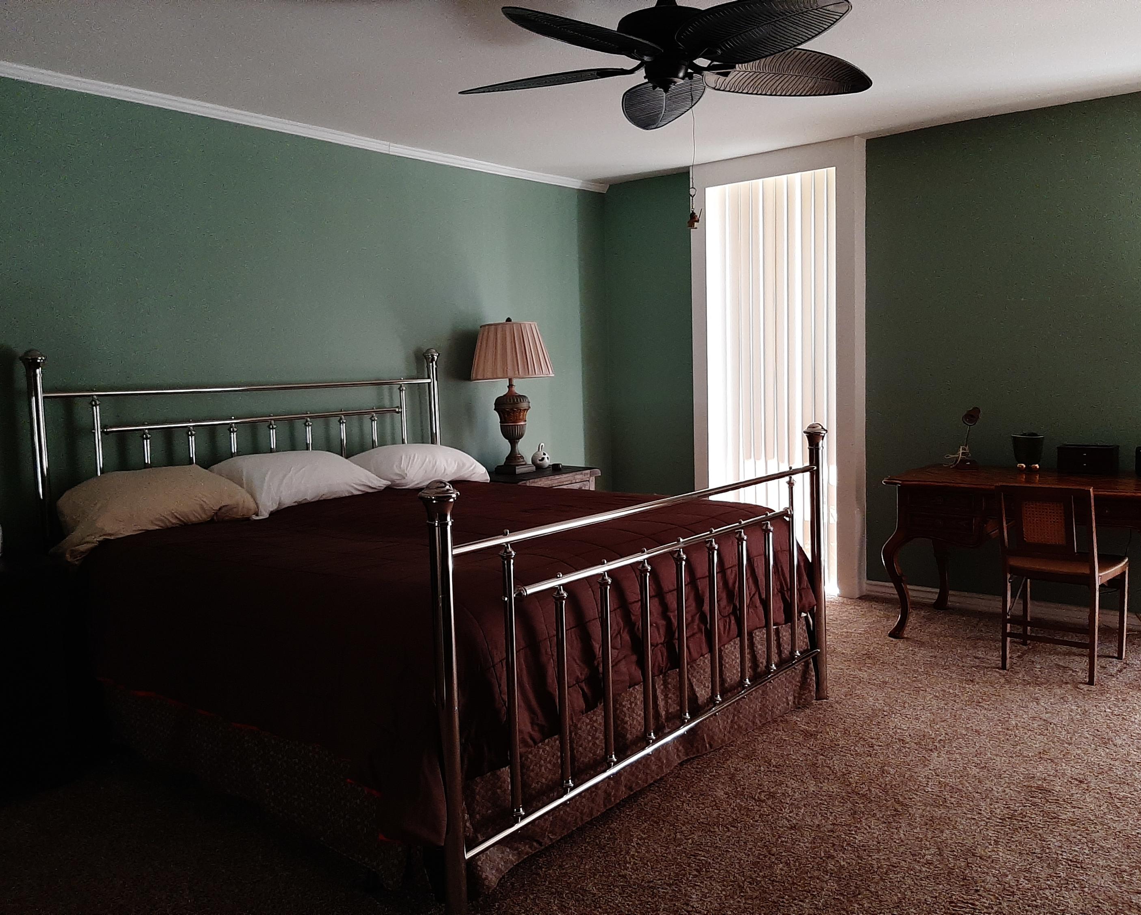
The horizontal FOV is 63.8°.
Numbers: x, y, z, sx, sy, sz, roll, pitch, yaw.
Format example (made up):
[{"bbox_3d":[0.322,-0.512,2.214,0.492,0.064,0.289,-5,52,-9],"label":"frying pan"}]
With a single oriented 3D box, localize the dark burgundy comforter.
[{"bbox_3d":[-0.481,0.475,3.526,2.090,0.500,1.960,4,8,40],"label":"dark burgundy comforter"}]

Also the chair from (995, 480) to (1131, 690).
[{"bbox_3d":[2.106,0.500,3.904,0.405,0.785,0.490,4,8,40],"label":"chair"}]

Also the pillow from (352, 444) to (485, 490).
[{"bbox_3d":[-0.745,0.052,4.537,0.430,0.205,0.680,4,8,40],"label":"pillow"}]

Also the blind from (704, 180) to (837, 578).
[{"bbox_3d":[1.173,-0.434,5.447,0.880,2.370,0.100,4,8,40],"label":"blind"}]

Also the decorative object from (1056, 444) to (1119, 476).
[{"bbox_3d":[2.451,0.004,4.339,0.230,0.135,0.150,4,8,40],"label":"decorative object"}]

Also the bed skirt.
[{"bbox_3d":[-0.467,0.797,3.567,2.070,0.350,1.920,4,8,40],"label":"bed skirt"}]

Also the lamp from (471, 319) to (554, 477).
[{"bbox_3d":[-0.325,-0.335,5.159,0.460,0.865,0.460,-1,6,0],"label":"lamp"}]

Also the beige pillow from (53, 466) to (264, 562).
[{"bbox_3d":[-1.594,0.189,3.515,0.450,0.265,0.710,4,8,40],"label":"beige pillow"}]

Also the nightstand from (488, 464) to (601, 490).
[{"bbox_3d":[-0.249,0.448,5.278,0.540,0.720,0.710,4,8,40],"label":"nightstand"}]

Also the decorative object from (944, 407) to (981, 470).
[{"bbox_3d":[1.982,-0.100,4.629,0.150,0.305,0.140,-5,7,-32],"label":"decorative object"}]

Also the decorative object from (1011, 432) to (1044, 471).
[{"bbox_3d":[2.244,-0.032,4.490,0.155,0.185,0.160,4,8,40],"label":"decorative object"}]

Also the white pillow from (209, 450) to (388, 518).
[{"bbox_3d":[-1.166,0.102,4.037,0.430,0.230,0.730,4,8,40],"label":"white pillow"}]

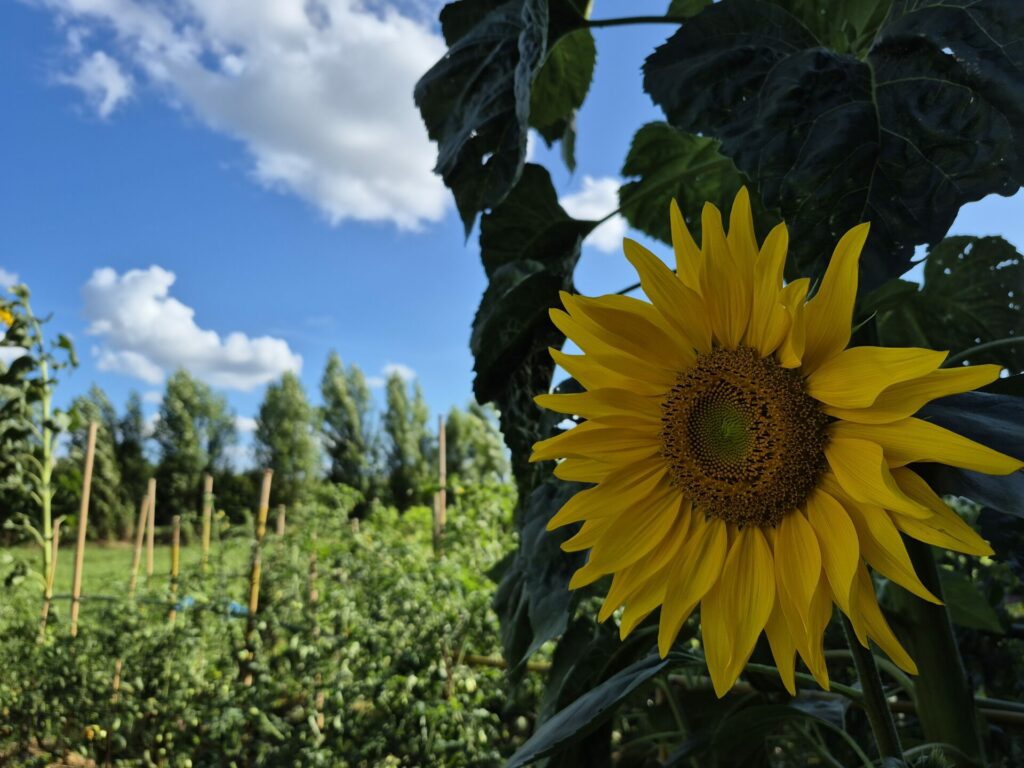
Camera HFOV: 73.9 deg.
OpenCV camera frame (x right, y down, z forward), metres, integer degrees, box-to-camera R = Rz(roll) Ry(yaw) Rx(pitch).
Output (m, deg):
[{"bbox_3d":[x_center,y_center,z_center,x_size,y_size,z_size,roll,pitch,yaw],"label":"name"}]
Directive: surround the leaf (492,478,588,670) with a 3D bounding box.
[{"bbox_3d":[0.034,0.202,0.720,0.110,0.195,0.085,-4,-12,20],"label":"leaf"}]

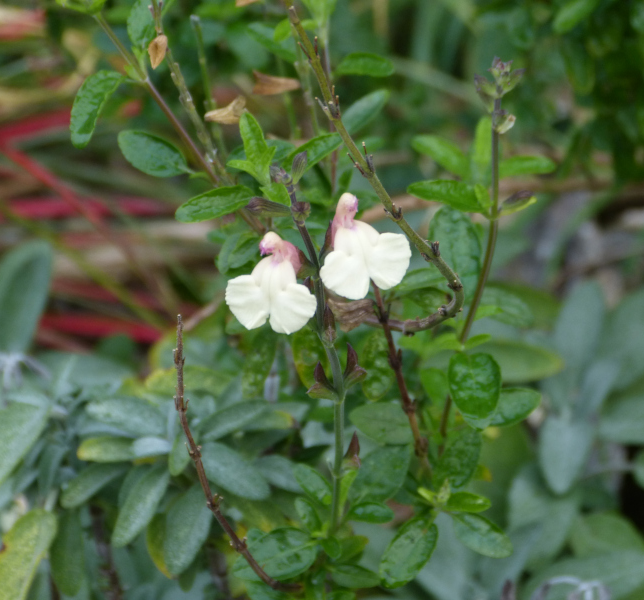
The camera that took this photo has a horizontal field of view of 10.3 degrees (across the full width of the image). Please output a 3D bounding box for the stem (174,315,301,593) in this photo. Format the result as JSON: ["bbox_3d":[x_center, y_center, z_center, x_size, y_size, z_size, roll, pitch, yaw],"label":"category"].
[{"bbox_3d":[-0.030,0.048,1.050,0.016,0.092,0.013,-23,17,0],"label":"stem"}]

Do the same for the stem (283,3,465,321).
[{"bbox_3d":[0.016,-0.041,1.040,0.012,0.107,0.011,-28,14,0],"label":"stem"}]

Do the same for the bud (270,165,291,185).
[{"bbox_3d":[-0.011,-0.033,0.950,0.007,0.004,0.004,42,8,-12],"label":"bud"}]

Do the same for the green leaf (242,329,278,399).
[{"bbox_3d":[-0.018,0.018,1.050,0.011,0.021,0.005,4,6,1],"label":"green leaf"}]

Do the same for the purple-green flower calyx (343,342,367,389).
[{"bbox_3d":[0.009,0.017,0.955,0.006,0.011,0.006,-2,18,-37],"label":"purple-green flower calyx"}]

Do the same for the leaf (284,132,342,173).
[{"bbox_3d":[-0.002,-0.041,1.005,0.021,0.007,0.004,-28,-13,-19],"label":"leaf"}]

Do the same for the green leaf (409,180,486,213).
[{"bbox_3d":[0.036,-0.029,1.010,0.024,0.005,0.009,17,60,9],"label":"green leaf"}]

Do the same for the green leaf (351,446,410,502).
[{"bbox_3d":[0.017,0.050,1.020,0.022,0.005,0.015,-42,75,-10],"label":"green leaf"}]

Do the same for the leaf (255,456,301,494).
[{"bbox_3d":[-0.013,0.051,1.060,0.018,0.004,0.011,32,67,8],"label":"leaf"}]

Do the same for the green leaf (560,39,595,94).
[{"bbox_3d":[0.096,-0.088,1.350,0.011,0.005,0.022,-13,67,-6],"label":"green leaf"}]

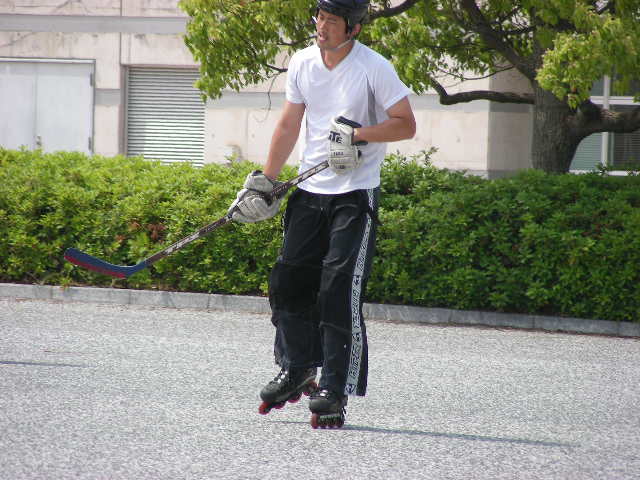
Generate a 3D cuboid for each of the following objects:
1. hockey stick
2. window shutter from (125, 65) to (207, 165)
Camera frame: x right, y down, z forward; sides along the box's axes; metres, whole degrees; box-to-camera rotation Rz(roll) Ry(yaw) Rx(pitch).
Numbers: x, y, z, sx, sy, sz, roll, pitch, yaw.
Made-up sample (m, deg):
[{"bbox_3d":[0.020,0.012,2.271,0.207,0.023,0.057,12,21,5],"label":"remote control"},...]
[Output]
[{"bbox_3d":[-0.448,-0.153,28.483,1.510,0.212,0.070,-29,6,-37],"label":"hockey stick"},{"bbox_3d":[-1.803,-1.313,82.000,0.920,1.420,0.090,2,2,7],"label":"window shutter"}]

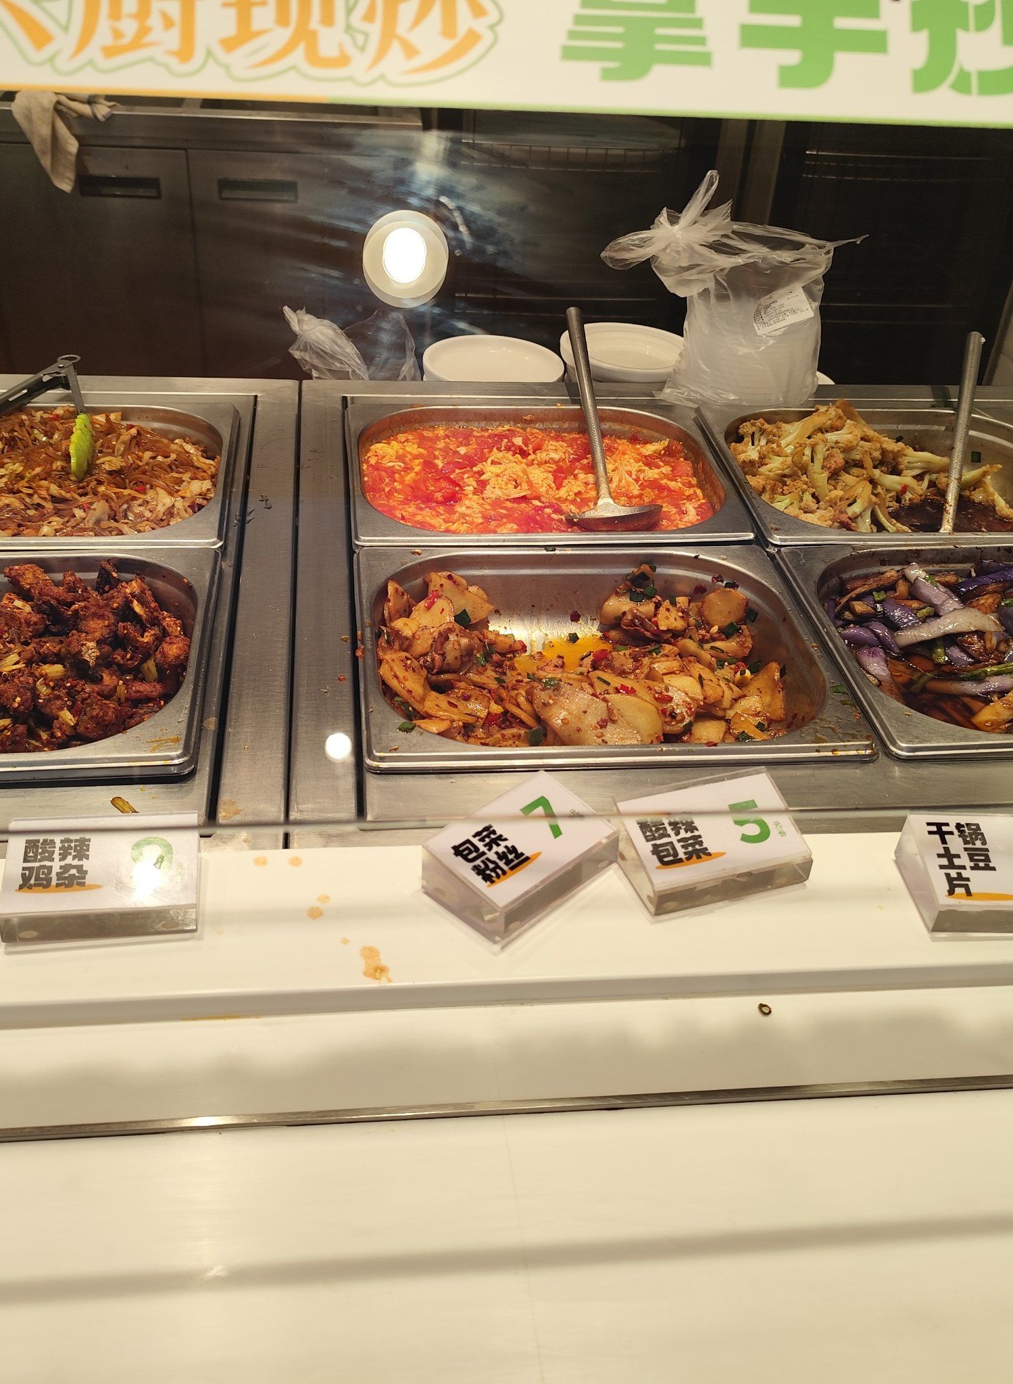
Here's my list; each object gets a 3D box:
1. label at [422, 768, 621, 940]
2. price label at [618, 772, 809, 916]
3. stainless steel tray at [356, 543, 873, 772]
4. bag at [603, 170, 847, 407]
[{"bbox_3d":[0.009,0.089,0.687,0.061,0.032,0.099,32,45,32],"label":"label"},{"bbox_3d":[0.118,0.085,0.704,0.099,0.032,0.061,-9,39,-17],"label":"price label"},{"bbox_3d":[0.058,-0.007,0.882,0.325,0.075,0.265,-1,36,-7],"label":"stainless steel tray"},{"bbox_3d":[0.209,-0.402,1.208,0.245,0.215,0.160,-1,36,-7],"label":"bag"}]

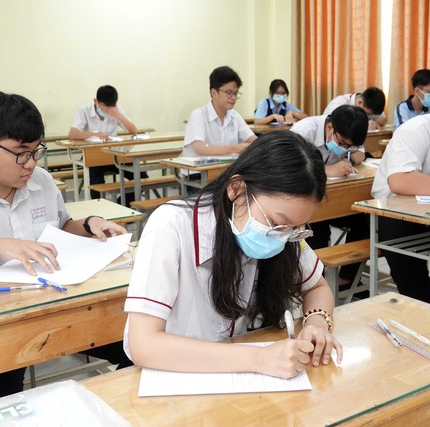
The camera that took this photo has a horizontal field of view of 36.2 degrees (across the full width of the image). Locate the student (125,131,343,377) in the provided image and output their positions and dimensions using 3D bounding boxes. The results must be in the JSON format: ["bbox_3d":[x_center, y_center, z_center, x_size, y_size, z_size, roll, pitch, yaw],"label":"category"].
[{"bbox_3d":[0.007,0.393,1.491,0.540,1.160,0.600,-9,14,-31],"label":"student"}]

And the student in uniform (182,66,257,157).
[{"bbox_3d":[0.071,-0.323,4.491,0.540,1.330,0.620,-9,14,-31],"label":"student in uniform"}]

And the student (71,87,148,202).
[{"bbox_3d":[-1.012,-0.575,6.130,0.620,1.230,0.620,-9,14,-31],"label":"student"}]

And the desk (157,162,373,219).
[{"bbox_3d":[0.307,-0.011,4.365,1.200,0.755,0.440,-9,14,-31],"label":"desk"}]

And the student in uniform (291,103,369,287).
[{"bbox_3d":[0.677,-0.084,3.808,0.560,1.100,0.640,-9,14,-31],"label":"student in uniform"}]

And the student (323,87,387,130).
[{"bbox_3d":[1.321,-0.613,6.152,0.580,1.130,0.650,-9,14,-31],"label":"student"}]

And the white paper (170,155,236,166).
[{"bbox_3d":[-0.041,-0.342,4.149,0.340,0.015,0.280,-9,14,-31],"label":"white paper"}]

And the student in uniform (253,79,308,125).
[{"bbox_3d":[0.724,-0.805,6.977,0.570,1.210,0.620,-9,14,-31],"label":"student in uniform"}]

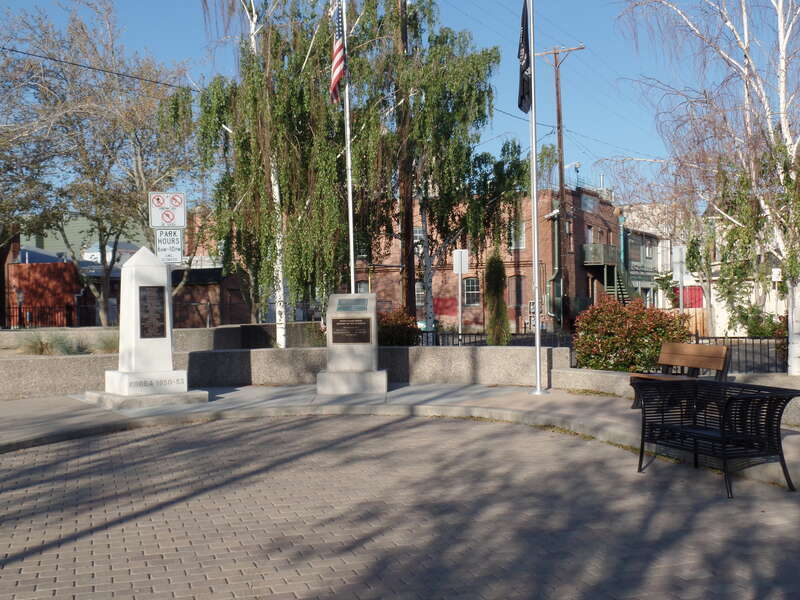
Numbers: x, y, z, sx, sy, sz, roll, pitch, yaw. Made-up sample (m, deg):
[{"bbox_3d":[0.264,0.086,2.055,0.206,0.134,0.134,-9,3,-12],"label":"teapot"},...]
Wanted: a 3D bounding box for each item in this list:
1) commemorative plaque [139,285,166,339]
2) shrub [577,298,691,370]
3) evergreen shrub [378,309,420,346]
[{"bbox_3d":[-3.650,0.185,14.350,0.395,0.760,0.040,-1,-2,-33],"label":"commemorative plaque"},{"bbox_3d":[3.620,0.580,15.100,1.720,1.250,1.450,-1,0,14],"label":"shrub"},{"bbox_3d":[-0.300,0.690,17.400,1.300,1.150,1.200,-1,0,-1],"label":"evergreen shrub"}]

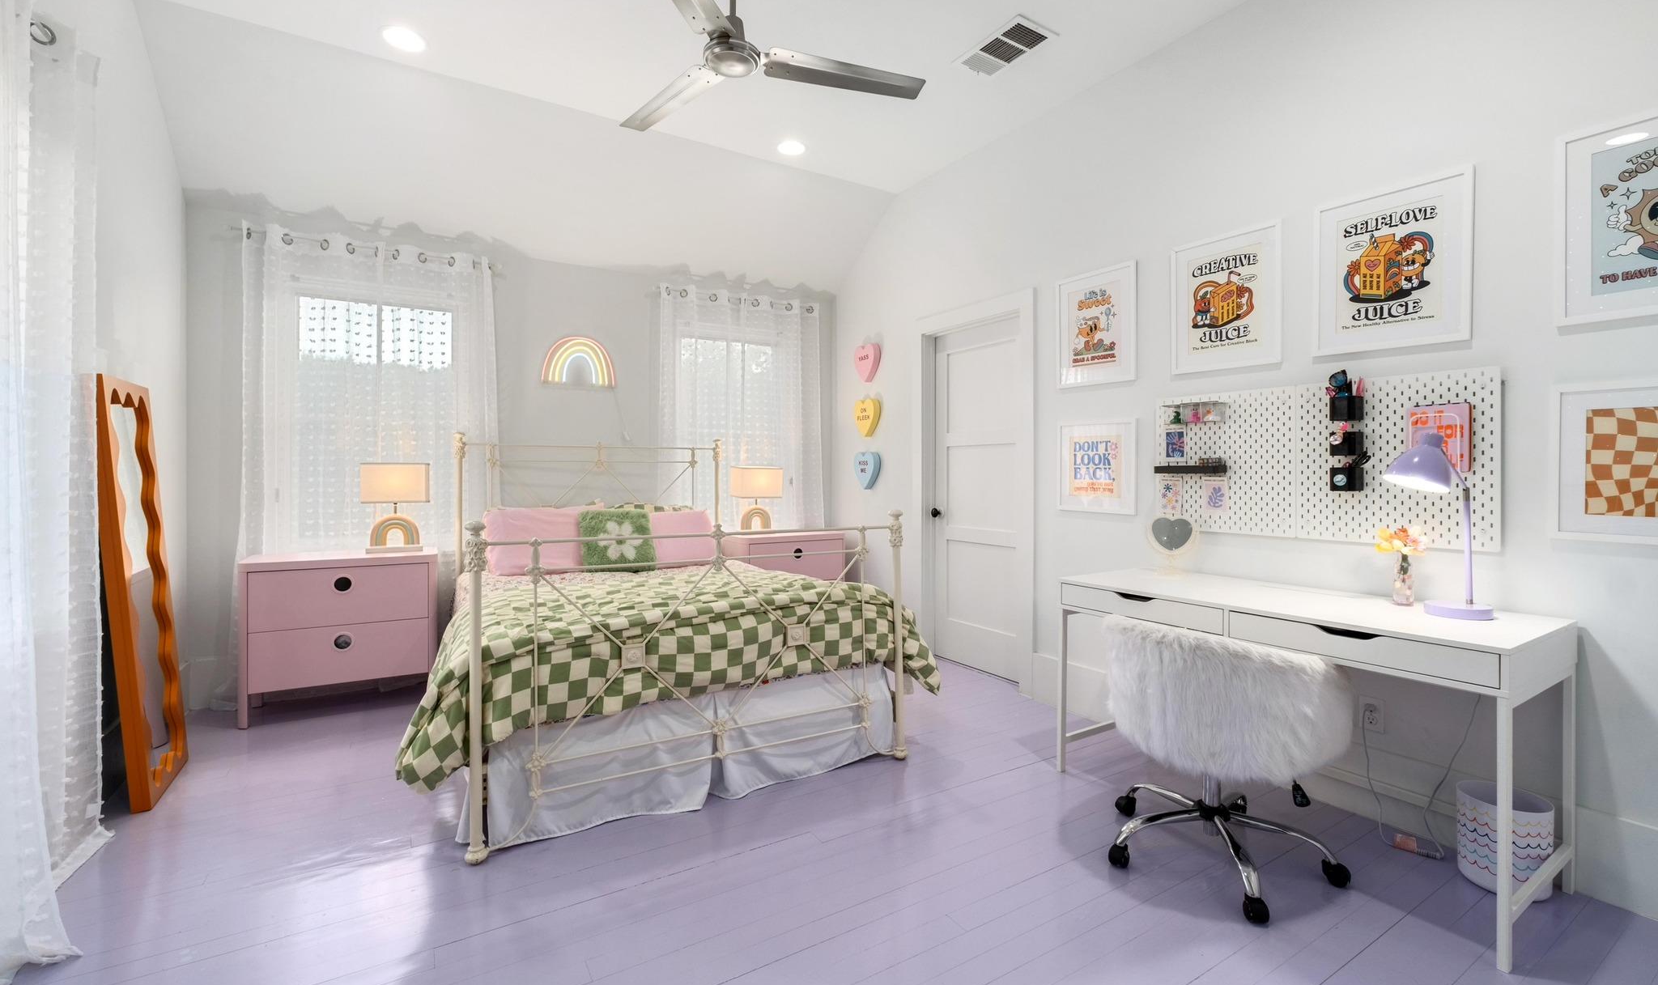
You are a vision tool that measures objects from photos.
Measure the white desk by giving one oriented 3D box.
[{"bbox_3d":[1.487,0.735,2.319,0.580,0.764,1.314,-1,1,-32],"label":"white desk"}]

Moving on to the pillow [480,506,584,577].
[{"bbox_3d":[-1.510,0.260,3.728,0.630,0.400,0.170,-1,-29,-32],"label":"pillow"}]

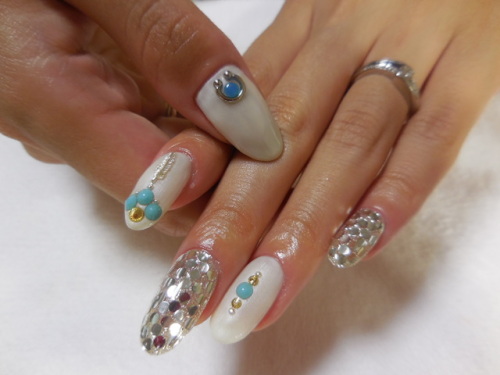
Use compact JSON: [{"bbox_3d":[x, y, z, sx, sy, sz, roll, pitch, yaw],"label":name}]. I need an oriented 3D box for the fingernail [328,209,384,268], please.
[{"bbox_3d":[0.027,0.013,0.090,0.009,0.016,0.004,34,15,33],"label":"fingernail"}]

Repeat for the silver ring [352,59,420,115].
[{"bbox_3d":[0.038,-0.027,0.102,0.019,0.020,0.004,38,70,8],"label":"silver ring"}]

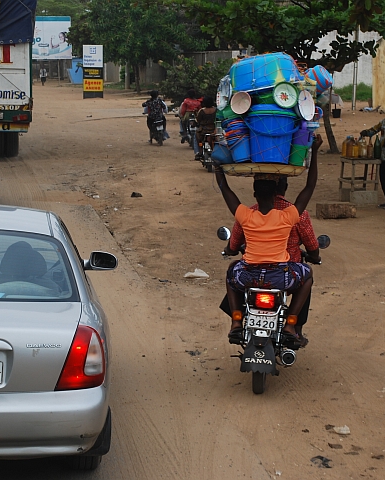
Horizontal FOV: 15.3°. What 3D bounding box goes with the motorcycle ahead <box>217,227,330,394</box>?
[{"bbox_3d":[0.548,0.457,10.501,0.830,1.070,1.970,5,7,5],"label":"motorcycle ahead"}]

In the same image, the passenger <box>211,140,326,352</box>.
[{"bbox_3d":[0.547,0.000,10.330,0.770,1.500,0.630,1,7,4],"label":"passenger"}]

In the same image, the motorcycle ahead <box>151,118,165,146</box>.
[{"bbox_3d":[-0.970,-3.204,40.126,0.740,1.060,1.930,-4,8,-7],"label":"motorcycle ahead"}]

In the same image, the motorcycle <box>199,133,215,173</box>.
[{"bbox_3d":[0.313,-1.949,29.035,0.740,1.060,1.930,-2,7,-3],"label":"motorcycle"}]

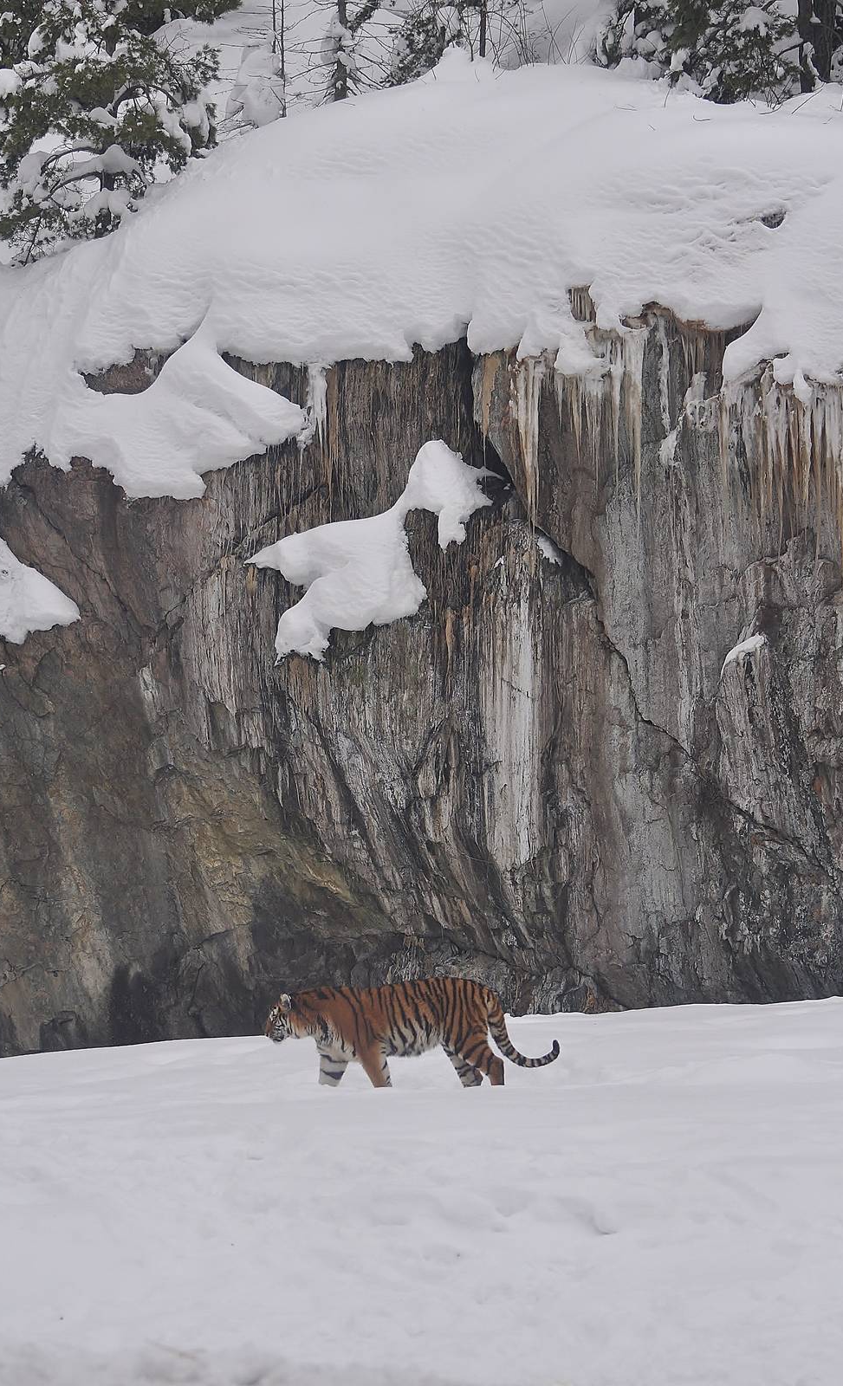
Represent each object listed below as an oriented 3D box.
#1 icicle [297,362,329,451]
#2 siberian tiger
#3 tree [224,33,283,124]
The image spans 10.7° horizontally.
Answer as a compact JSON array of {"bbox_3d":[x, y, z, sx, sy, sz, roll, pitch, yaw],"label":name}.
[{"bbox_3d":[-0.919,-2.415,38.000,0.270,0.760,0.200,0,-2,0],"label":"icicle"},{"bbox_3d":[-0.069,2.584,33.500,2.200,0.930,0.480,0,-1,0],"label":"siberian tiger"},{"bbox_3d":[-1.644,-6.057,44.500,0.600,0.920,0.600,0,-2,0],"label":"tree"}]

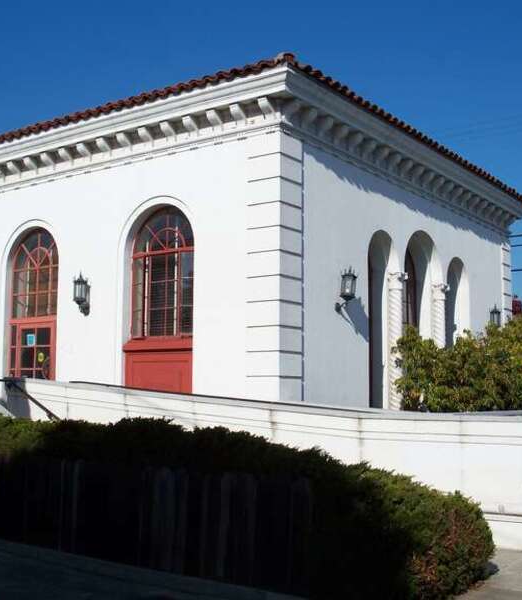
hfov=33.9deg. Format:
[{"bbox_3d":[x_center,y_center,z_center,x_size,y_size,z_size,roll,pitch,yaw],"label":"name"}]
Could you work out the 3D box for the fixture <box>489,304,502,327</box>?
[{"bbox_3d":[5.300,0.479,19.519,0.325,0.768,0.246,-5,-8,35],"label":"fixture"}]

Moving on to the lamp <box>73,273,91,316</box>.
[{"bbox_3d":[-3.136,-0.101,15.097,0.246,0.778,0.295,-5,-8,35],"label":"lamp"}]

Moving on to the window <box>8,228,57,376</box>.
[{"bbox_3d":[-4.268,0.496,16.183,1.477,3.722,0.276,-5,-8,35],"label":"window"}]

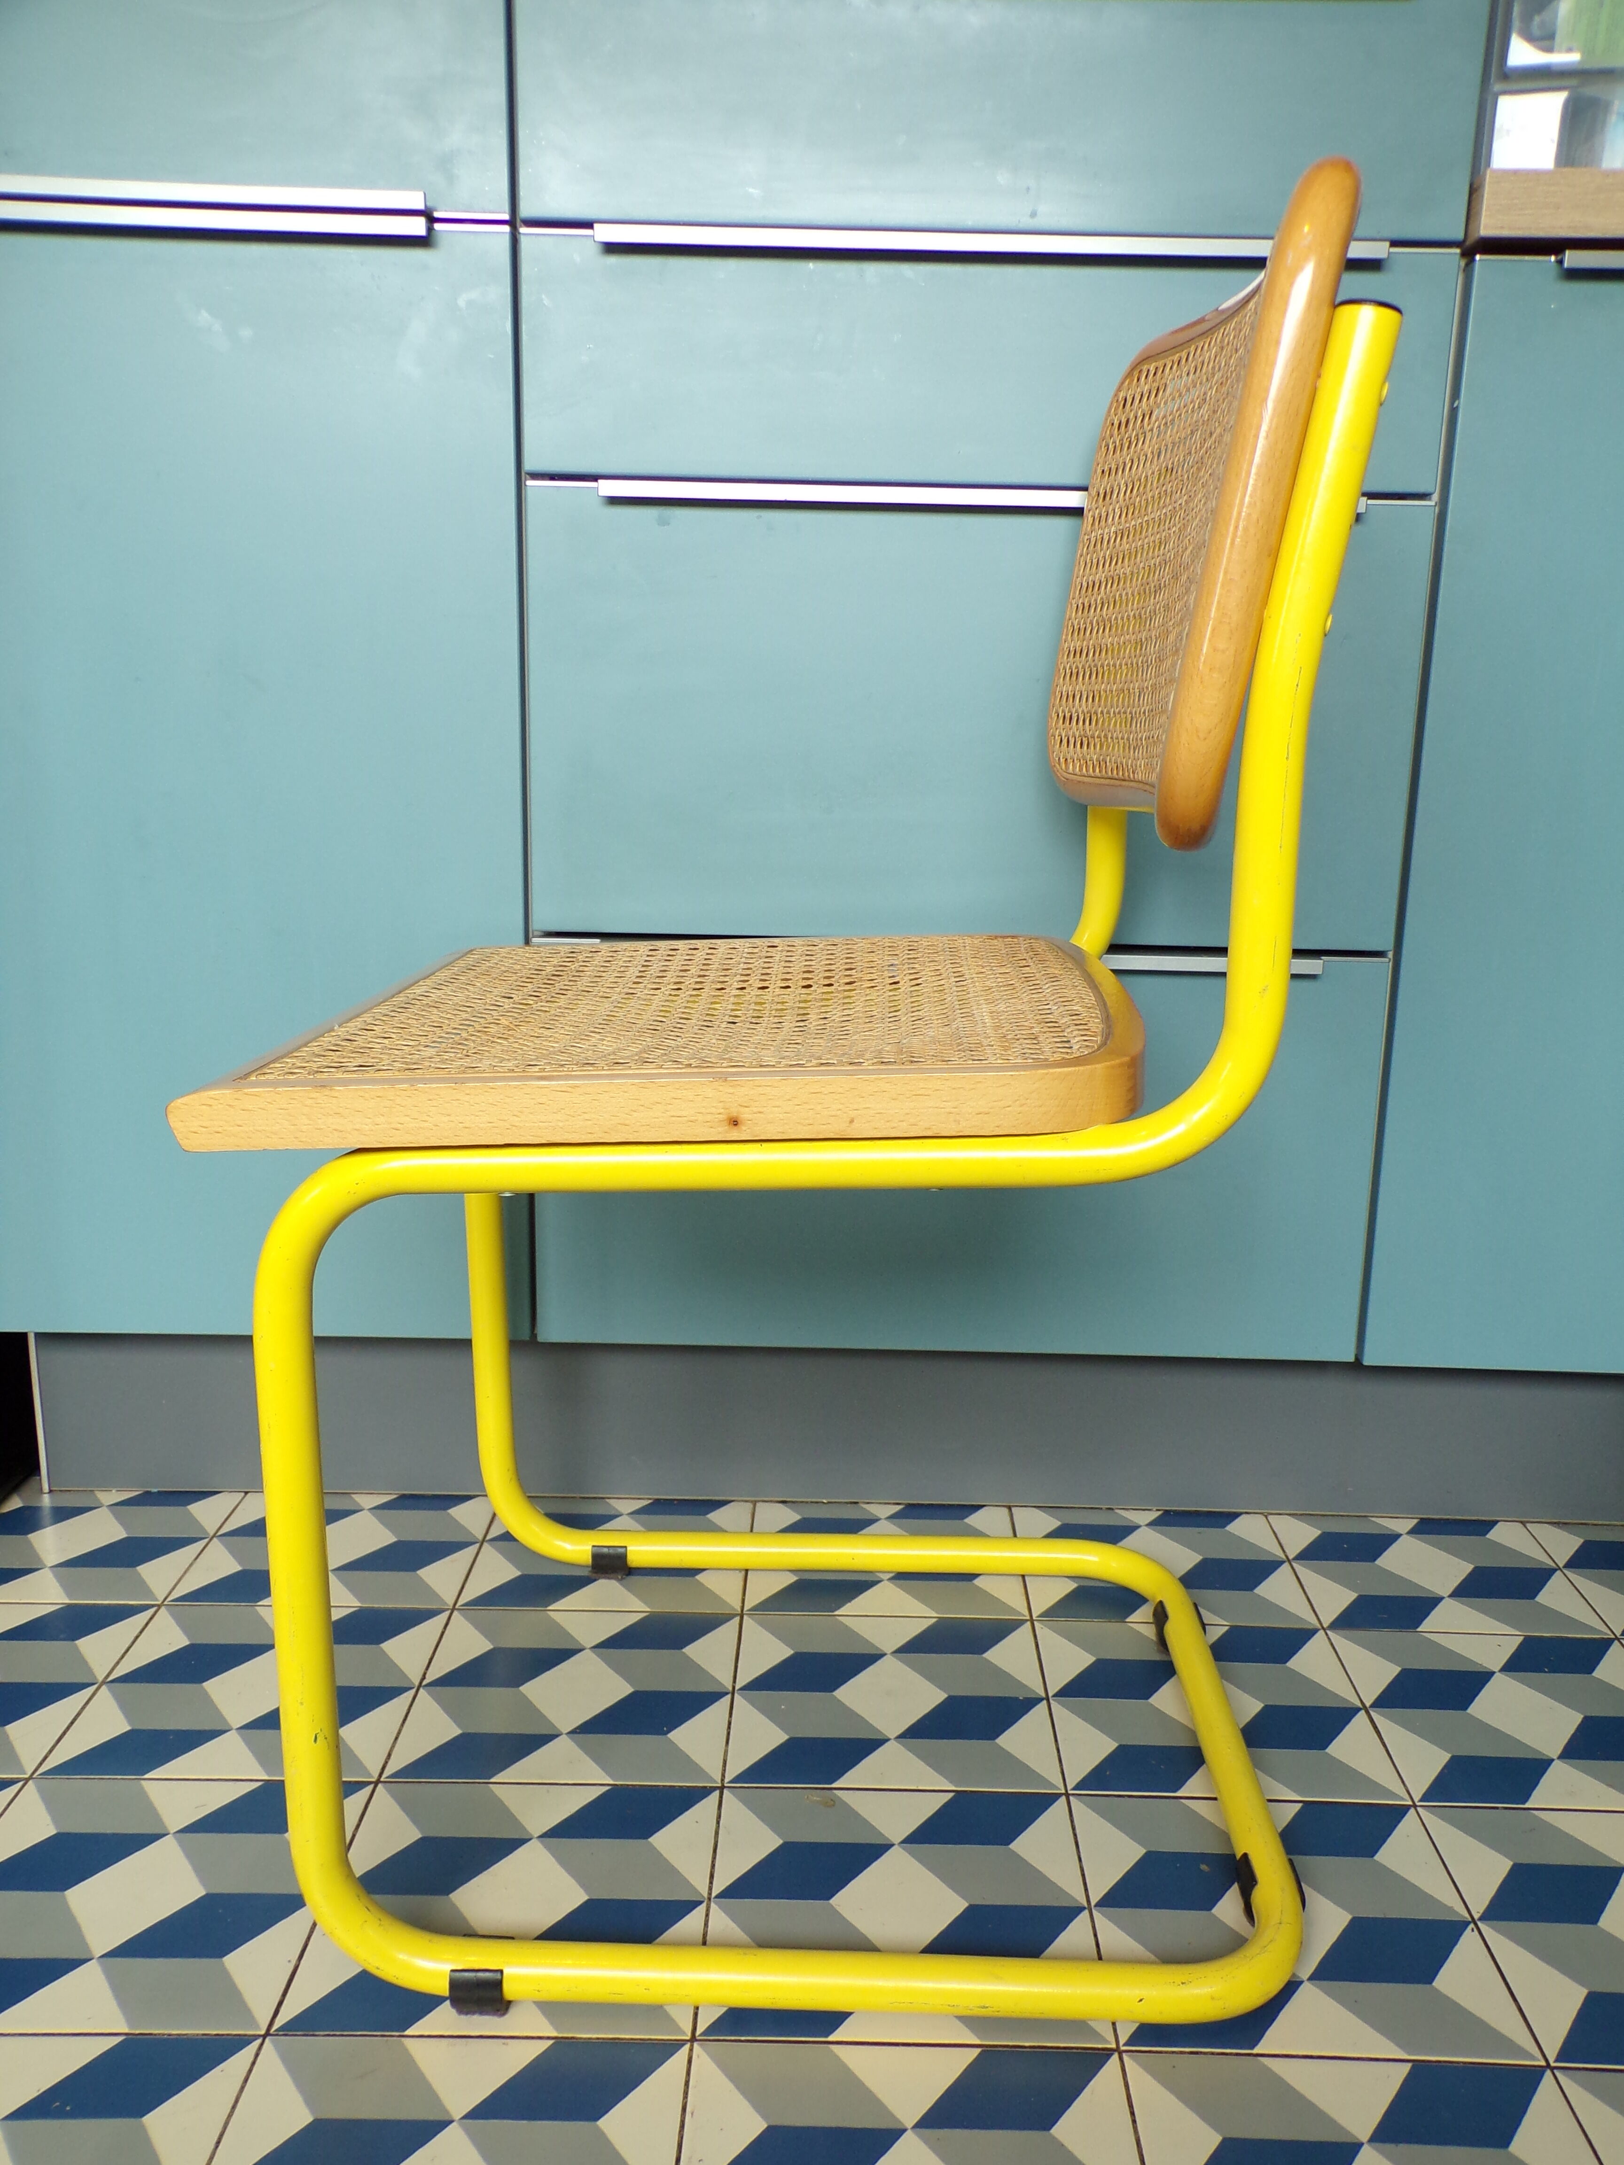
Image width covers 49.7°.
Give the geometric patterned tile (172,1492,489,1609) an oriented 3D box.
[{"bbox_3d":[-0.347,0.349,1.311,0.200,0.010,0.195,1,12,1],"label":"geometric patterned tile"}]

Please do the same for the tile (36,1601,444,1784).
[{"bbox_3d":[-0.351,0.387,1.115,0.199,0.010,0.199,1,12,1],"label":"tile"}]

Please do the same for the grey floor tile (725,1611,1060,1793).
[{"bbox_3d":[0.049,0.395,1.111,0.200,0.010,0.200,1,12,1],"label":"grey floor tile"}]

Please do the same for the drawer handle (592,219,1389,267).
[{"bbox_3d":[0.113,-0.534,1.119,0.501,0.015,0.026,1,12,1],"label":"drawer handle"}]

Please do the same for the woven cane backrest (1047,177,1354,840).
[{"bbox_3d":[0.198,-0.271,0.915,0.065,0.270,0.470,11,12,-2],"label":"woven cane backrest"}]

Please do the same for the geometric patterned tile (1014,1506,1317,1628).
[{"bbox_3d":[0.252,0.360,1.303,0.199,0.010,0.192,1,12,1],"label":"geometric patterned tile"}]

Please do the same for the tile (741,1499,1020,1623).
[{"bbox_3d":[0.052,0.355,1.305,0.199,0.010,0.192,1,12,1],"label":"tile"}]

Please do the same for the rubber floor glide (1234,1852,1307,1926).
[{"bbox_3d":[0.242,0.423,0.921,0.031,0.022,0.030,1,12,1],"label":"rubber floor glide"}]

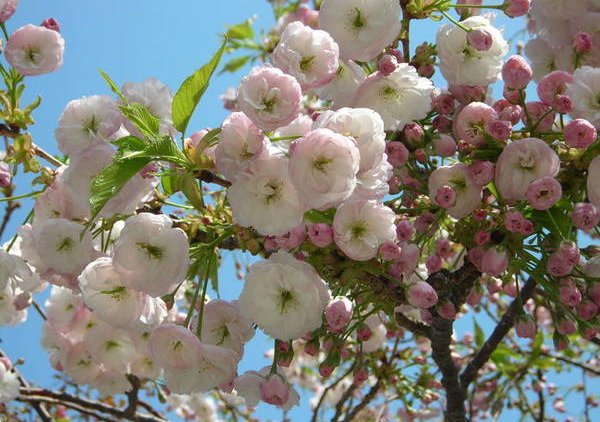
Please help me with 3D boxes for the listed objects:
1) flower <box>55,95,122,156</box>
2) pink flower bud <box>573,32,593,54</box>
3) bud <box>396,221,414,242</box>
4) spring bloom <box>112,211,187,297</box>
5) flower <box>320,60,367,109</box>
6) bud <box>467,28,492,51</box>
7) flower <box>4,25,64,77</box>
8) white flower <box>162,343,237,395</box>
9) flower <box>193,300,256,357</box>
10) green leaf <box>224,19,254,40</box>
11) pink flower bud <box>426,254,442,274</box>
[{"bbox_3d":[-0.134,-0.054,0.990,0.042,0.040,0.024,-4,11,9],"label":"flower"},{"bbox_3d":[0.176,-0.104,0.970,0.012,0.014,0.014,0,-27,0],"label":"pink flower bud"},{"bbox_3d":[0.070,0.014,1.040,0.012,0.014,0.015,-1,21,6],"label":"bud"},{"bbox_3d":[-0.088,0.026,0.920,0.045,0.050,0.028,-1,14,3],"label":"spring bloom"},{"bbox_3d":[0.026,-0.082,1.000,0.038,0.038,0.024,-3,19,7],"label":"flower"},{"bbox_3d":[0.104,-0.099,0.900,0.015,0.013,0.013,23,0,38],"label":"bud"},{"bbox_3d":[-0.174,-0.105,1.020,0.039,0.034,0.027,-3,7,6],"label":"flower"},{"bbox_3d":[-0.062,0.097,0.970,0.047,0.030,0.036,3,-66,-8],"label":"white flower"},{"bbox_3d":[-0.046,0.074,0.970,0.040,0.040,0.024,1,11,-3],"label":"flower"},{"bbox_3d":[-0.048,-0.145,1.250,0.025,0.018,0.018,-8,15,21],"label":"green leaf"},{"bbox_3d":[0.085,0.034,0.990,0.011,0.015,0.012,0,-66,0],"label":"pink flower bud"}]

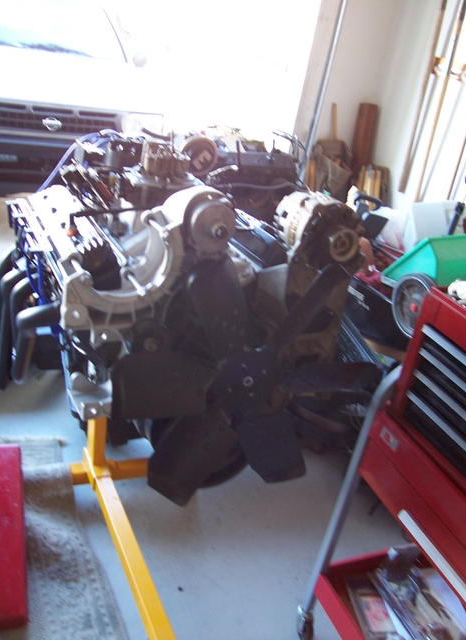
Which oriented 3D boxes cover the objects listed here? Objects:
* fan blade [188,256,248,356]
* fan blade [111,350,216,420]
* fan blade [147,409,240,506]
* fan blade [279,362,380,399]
[{"bbox_3d":[-0.010,-0.019,0.972,0.035,0.171,0.108,10,45,37],"label":"fan blade"},{"bbox_3d":[-0.113,0.106,0.986,0.171,0.108,0.035,-2,-3,-27],"label":"fan blade"},{"bbox_3d":[-0.071,0.234,1.077,0.108,0.171,0.035,36,7,-6],"label":"fan blade"},{"bbox_3d":[0.174,0.112,1.138,0.171,0.108,0.035,-2,57,-27],"label":"fan blade"}]

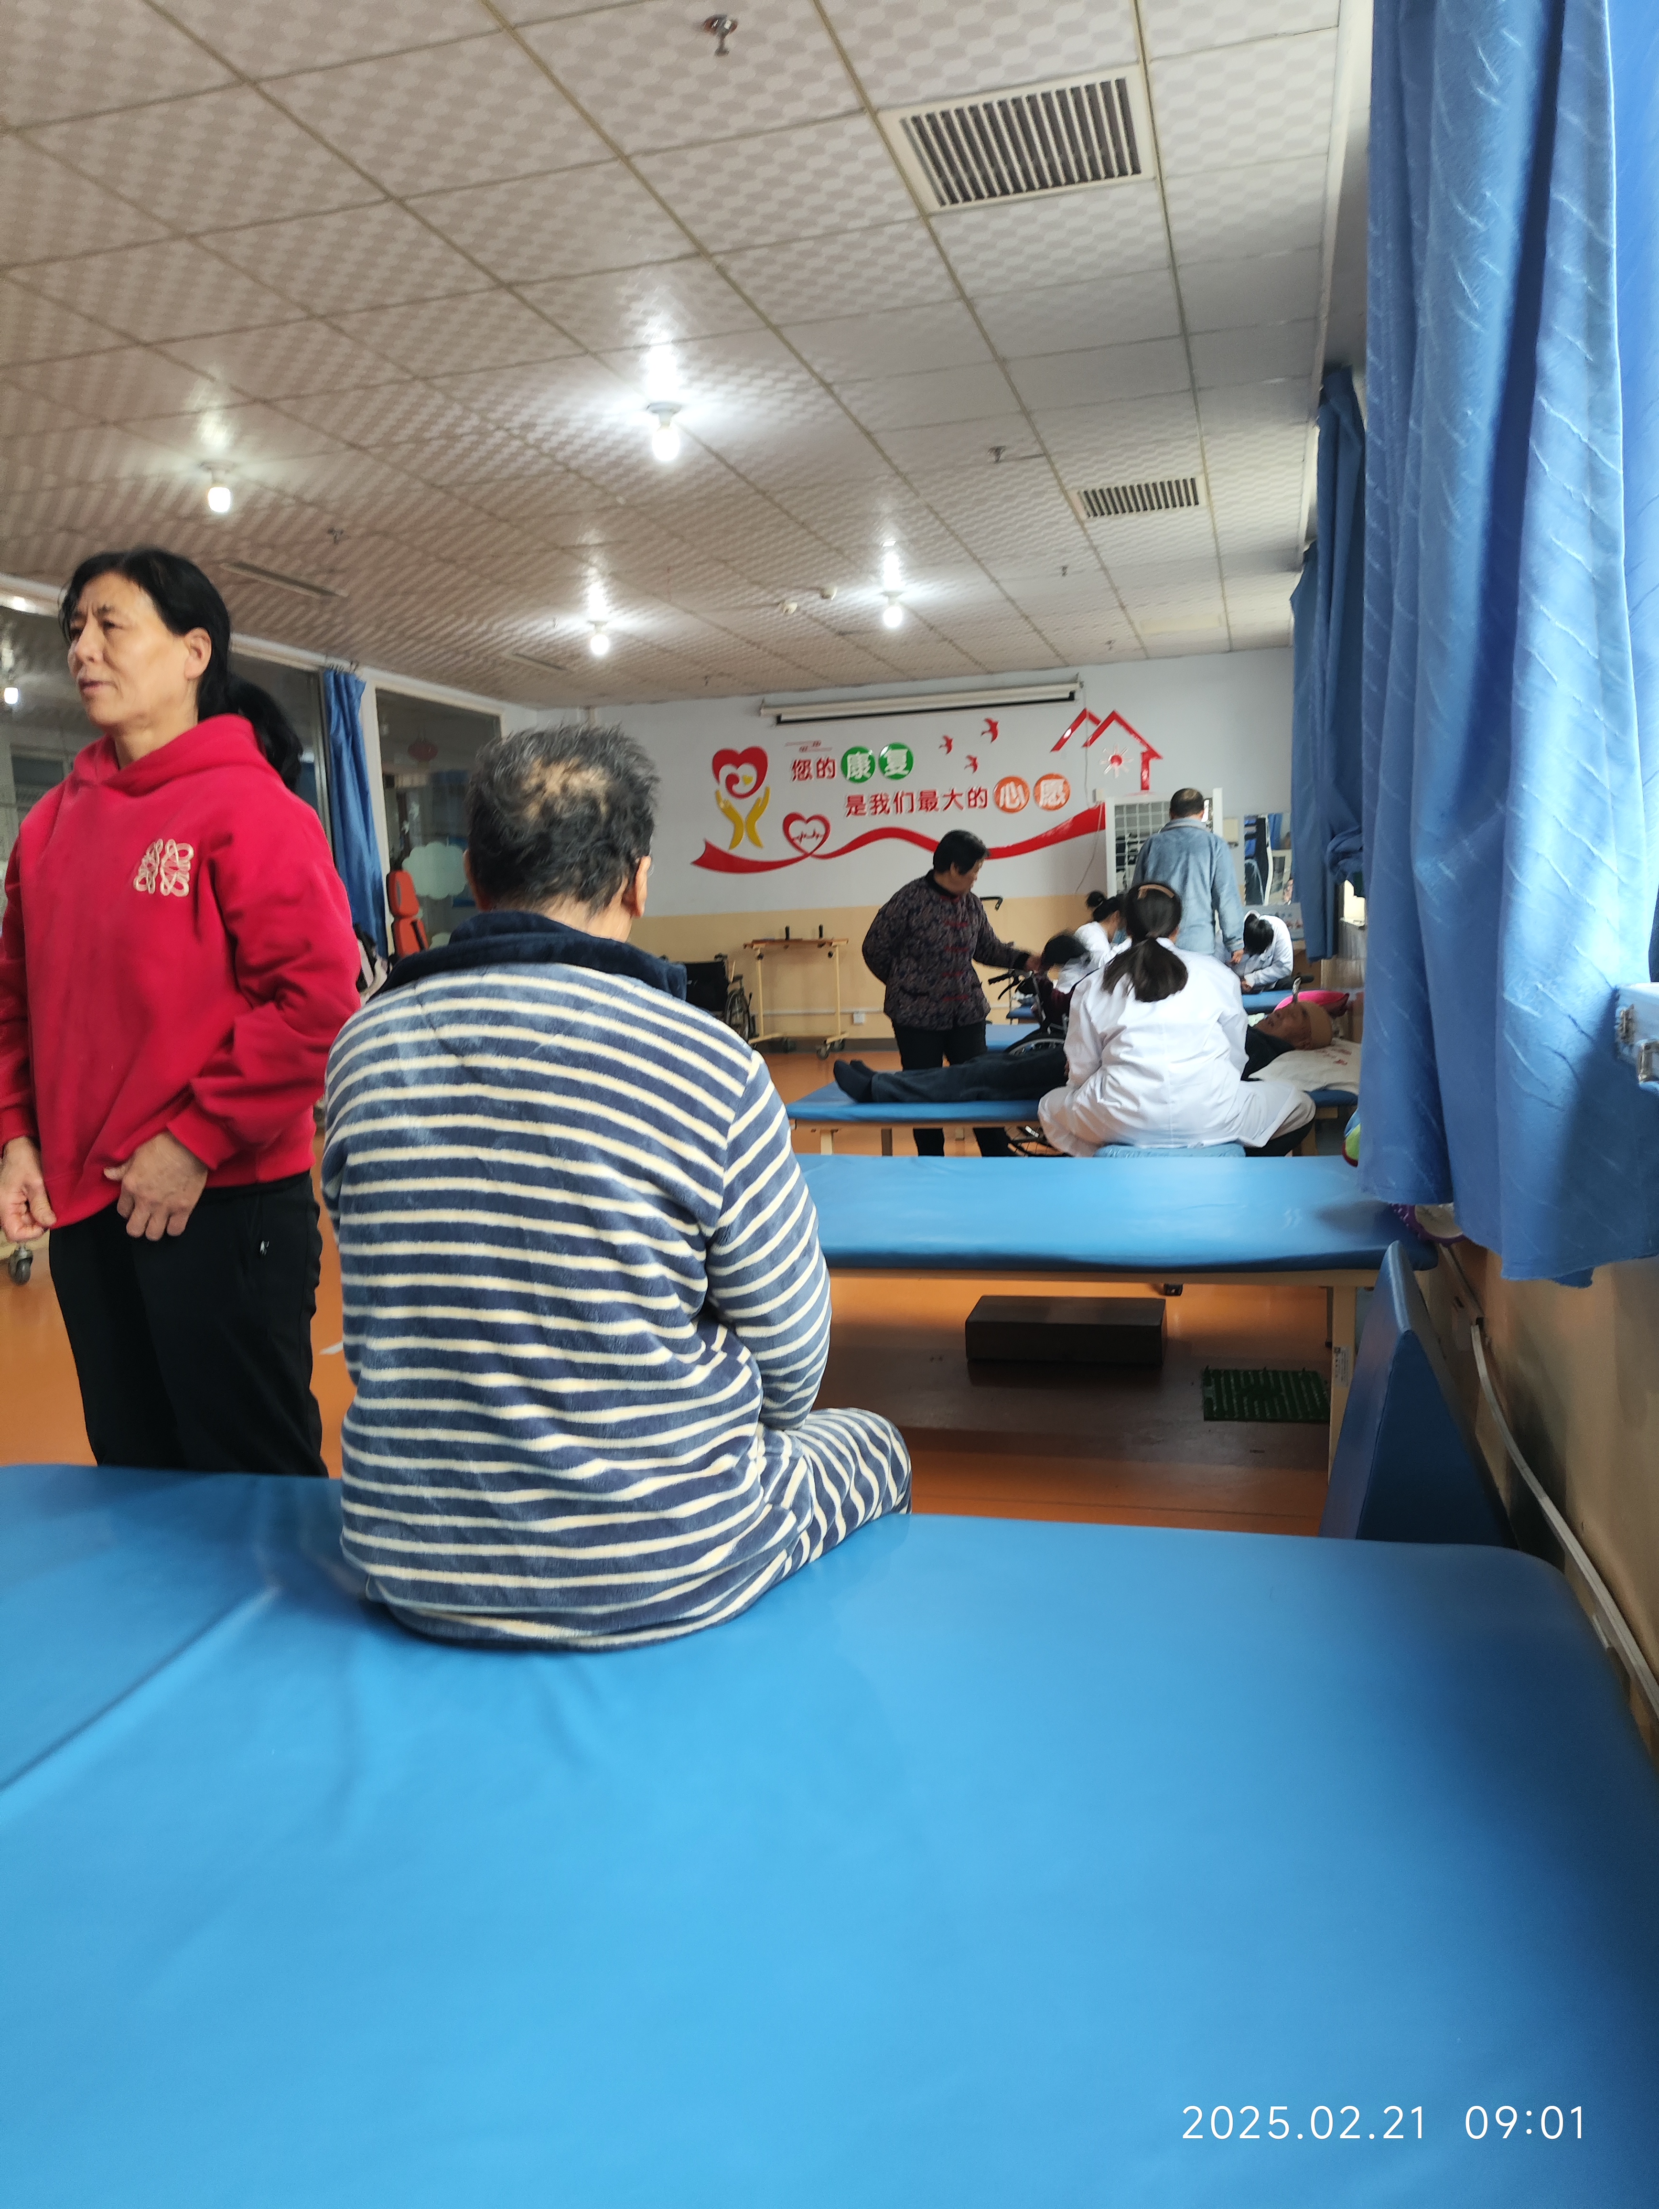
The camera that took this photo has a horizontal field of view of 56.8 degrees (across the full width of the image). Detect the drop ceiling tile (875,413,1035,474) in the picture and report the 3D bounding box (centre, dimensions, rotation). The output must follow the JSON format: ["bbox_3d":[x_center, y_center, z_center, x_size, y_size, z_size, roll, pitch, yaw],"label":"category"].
[{"bbox_3d":[0.527,-2.687,6.223,0.605,0.018,0.595,0,8,16],"label":"drop ceiling tile"}]

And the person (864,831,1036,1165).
[{"bbox_3d":[0.506,-0.395,6.441,0.580,1.510,0.460,-7,9,-31],"label":"person"}]

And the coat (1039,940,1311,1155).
[{"bbox_3d":[1.046,-0.149,4.696,0.790,0.715,0.500,0,8,16],"label":"coat"}]

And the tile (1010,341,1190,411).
[{"bbox_3d":[0.932,-2.504,5.274,0.606,0.020,0.572,0,8,16],"label":"tile"}]

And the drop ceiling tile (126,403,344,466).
[{"bbox_3d":[-2.137,-2.423,5.558,0.606,0.020,0.572,0,8,16],"label":"drop ceiling tile"}]

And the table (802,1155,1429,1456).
[{"bbox_3d":[0.401,0.486,3.769,1.949,0.520,1.212,0,8,16],"label":"table"}]

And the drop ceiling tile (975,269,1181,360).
[{"bbox_3d":[0.787,-2.456,4.768,0.600,0.020,0.585,0,8,16],"label":"drop ceiling tile"}]

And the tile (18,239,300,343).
[{"bbox_3d":[-1.865,-2.270,4.301,0.606,0.020,0.572,0,8,16],"label":"tile"}]

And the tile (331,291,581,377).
[{"bbox_3d":[-1.127,-2.348,4.681,0.606,0.020,0.572,0,8,16],"label":"tile"}]

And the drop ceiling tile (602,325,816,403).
[{"bbox_3d":[-0.390,-2.454,5.103,0.600,0.020,0.585,0,8,16],"label":"drop ceiling tile"}]

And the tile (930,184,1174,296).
[{"bbox_3d":[0.622,-2.351,4.184,0.606,0.020,0.572,0,8,16],"label":"tile"}]

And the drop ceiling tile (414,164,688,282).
[{"bbox_3d":[-0.725,-2.367,4.124,0.605,0.018,0.595,0,8,16],"label":"drop ceiling tile"}]

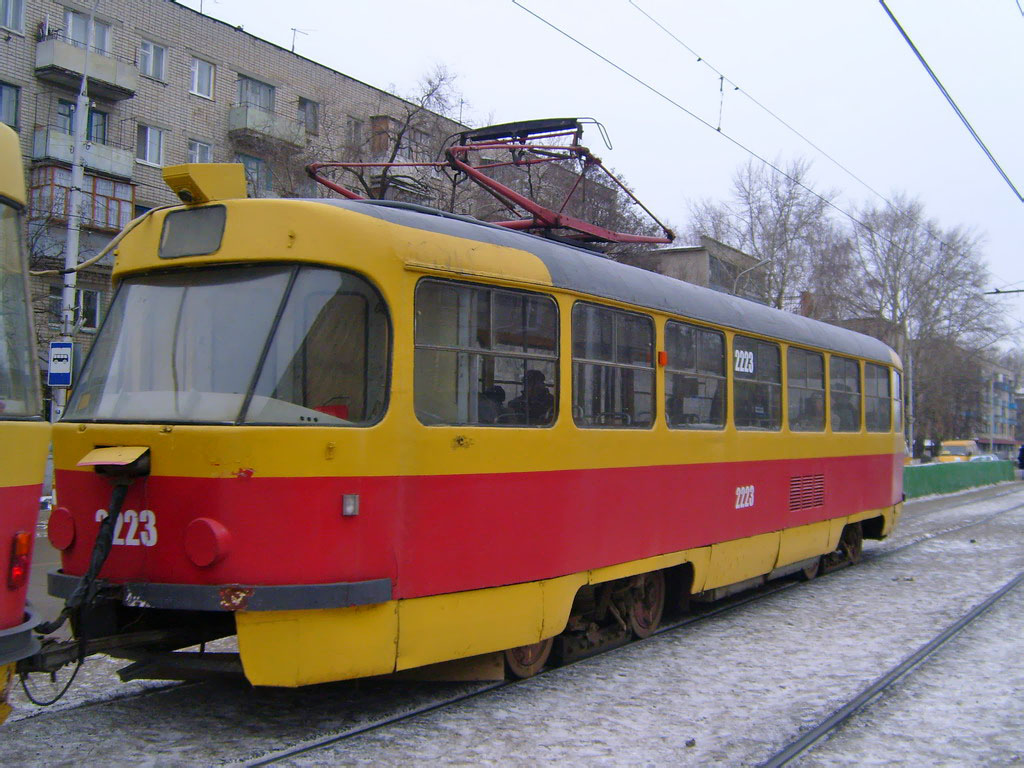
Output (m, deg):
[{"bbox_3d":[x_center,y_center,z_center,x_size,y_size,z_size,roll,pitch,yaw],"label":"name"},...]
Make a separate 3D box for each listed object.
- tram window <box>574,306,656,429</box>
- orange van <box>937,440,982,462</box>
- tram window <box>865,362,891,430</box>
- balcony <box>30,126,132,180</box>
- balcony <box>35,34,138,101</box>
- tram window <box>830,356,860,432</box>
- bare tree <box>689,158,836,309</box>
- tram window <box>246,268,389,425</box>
[{"bbox_3d":[0.752,-0.110,7.652,0.070,0.889,1.285,-1,-3,34],"label":"tram window"},{"bbox_3d":[26.119,4.431,60.500,1.970,2.200,5.300,-1,-3,34],"label":"orange van"},{"bbox_3d":[4.787,0.214,13.596,0.070,0.889,1.285,-1,-3,34],"label":"tram window"},{"bbox_3d":[-12.931,-6.858,31.369,0.870,1.040,2.850,-1,-3,34],"label":"balcony"},{"bbox_3d":[-12.884,-9.610,31.487,0.870,1.070,2.850,-1,-3,34],"label":"balcony"},{"bbox_3d":[3.980,0.149,12.407,0.070,0.889,1.285,-1,-3,34],"label":"tram window"},{"bbox_3d":[14.810,-4.237,60.304,7.600,17.646,8.000,-1,-3,34],"label":"bare tree"},{"bbox_3d":[-1.013,-0.199,5.383,0.825,0.834,0.180,2,-3,-24],"label":"tram window"}]

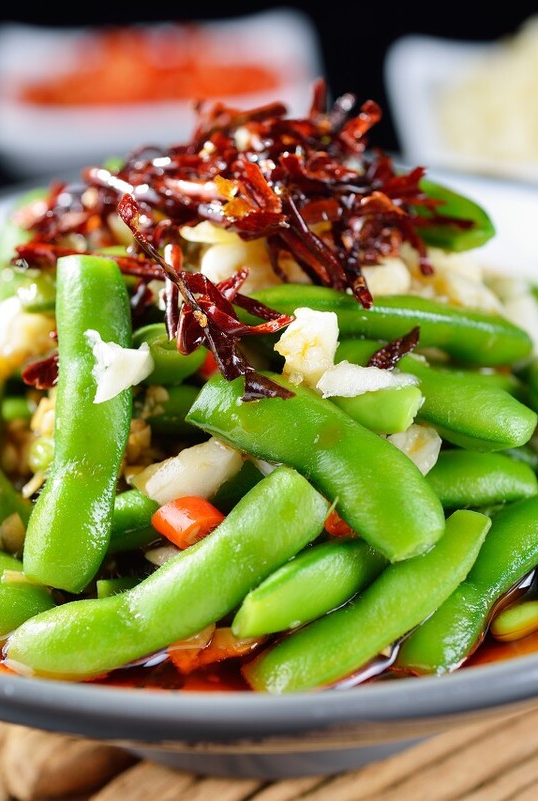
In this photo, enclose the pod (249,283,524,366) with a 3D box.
[{"bbox_3d":[0.022,-0.013,0.332,0.052,0.012,0.010,7,11,-8],"label":"pod"}]

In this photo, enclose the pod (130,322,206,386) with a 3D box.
[{"bbox_3d":[-0.018,-0.011,0.341,0.013,0.010,0.046,-2,8,-1],"label":"pod"}]

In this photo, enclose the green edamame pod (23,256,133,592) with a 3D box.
[{"bbox_3d":[-0.031,0.003,0.300,0.014,0.010,0.058,4,67,-4],"label":"green edamame pod"}]

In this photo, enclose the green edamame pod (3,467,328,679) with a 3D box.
[{"bbox_3d":[-0.016,0.029,0.298,0.056,0.010,0.014,-26,73,-13],"label":"green edamame pod"}]

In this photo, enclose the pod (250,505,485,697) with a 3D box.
[{"bbox_3d":[0.017,0.033,0.299,0.048,0.010,0.013,-31,68,-23],"label":"pod"}]

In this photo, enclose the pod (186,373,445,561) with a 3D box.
[{"bbox_3d":[0.007,0.010,0.303,0.049,0.010,0.014,36,74,30],"label":"pod"}]

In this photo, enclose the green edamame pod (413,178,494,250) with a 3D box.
[{"bbox_3d":[0.022,-0.037,0.350,0.042,0.013,0.010,17,-6,4],"label":"green edamame pod"}]

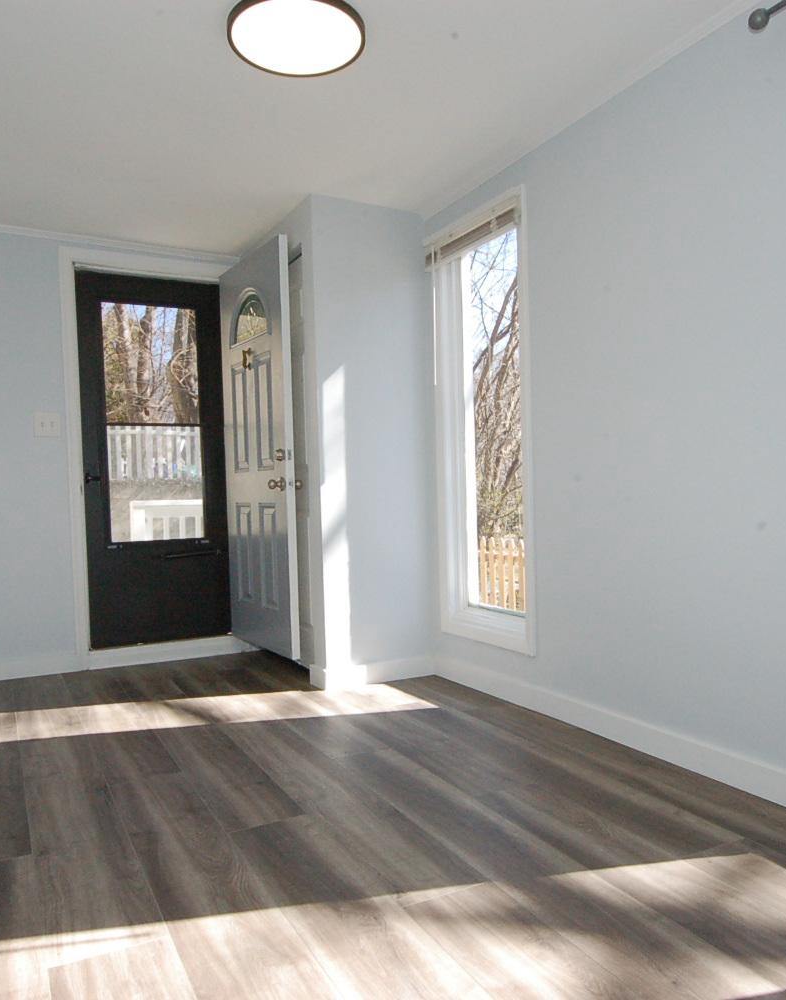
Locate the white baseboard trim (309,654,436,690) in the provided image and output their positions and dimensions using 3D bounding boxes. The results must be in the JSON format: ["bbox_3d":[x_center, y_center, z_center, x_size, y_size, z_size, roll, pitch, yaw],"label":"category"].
[{"bbox_3d":[-0.087,0.798,3.580,0.589,0.112,0.147,-2,1,-28],"label":"white baseboard trim"}]

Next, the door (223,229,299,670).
[{"bbox_3d":[-0.716,-0.246,3.951,0.045,2.040,0.797,-2,1,-33],"label":"door"}]

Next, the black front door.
[{"bbox_3d":[-1.326,-0.218,4.195,0.786,2.036,0.045,-2,1,-28],"label":"black front door"}]

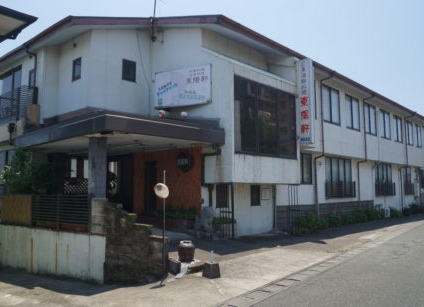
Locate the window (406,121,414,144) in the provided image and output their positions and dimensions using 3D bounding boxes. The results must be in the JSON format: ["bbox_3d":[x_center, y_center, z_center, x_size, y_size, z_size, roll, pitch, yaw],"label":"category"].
[{"bbox_3d":[14.303,-1.401,30.459,0.120,1.738,1.770,-5,-7,40],"label":"window"}]

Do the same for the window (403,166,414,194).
[{"bbox_3d":[12.963,1.850,27.829,0.180,1.816,2.100,-5,-7,40],"label":"window"}]

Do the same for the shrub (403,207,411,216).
[{"bbox_3d":[12.319,3.681,26.911,0.500,0.600,0.800,-5,-7,40],"label":"shrub"}]

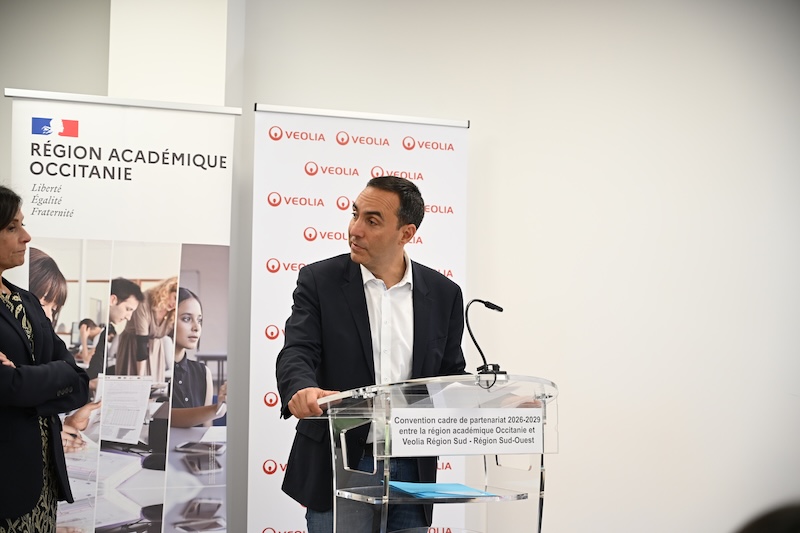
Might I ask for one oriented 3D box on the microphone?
[{"bbox_3d":[0.230,0.188,4.180,0.105,0.200,0.075,2,-5,-17],"label":"microphone"}]

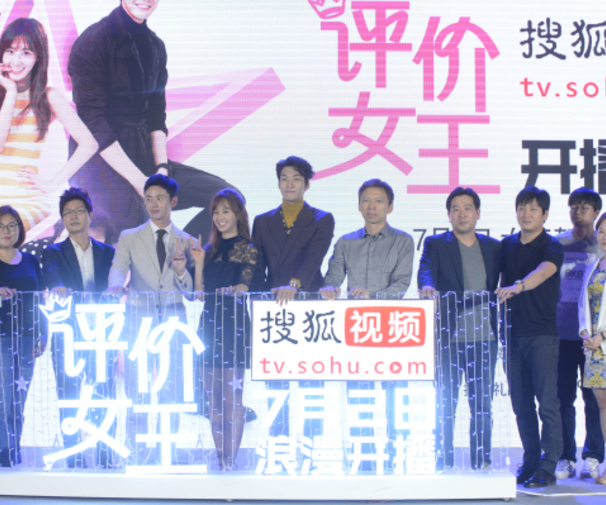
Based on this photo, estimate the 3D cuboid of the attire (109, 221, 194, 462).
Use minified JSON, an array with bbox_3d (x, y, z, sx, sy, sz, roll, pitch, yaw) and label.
[{"bbox_3d":[-0.883,0.551,8.600,0.489,1.474,0.380,0,0,-5],"label":"attire"}]

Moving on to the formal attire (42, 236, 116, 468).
[{"bbox_3d":[-1.308,0.597,8.600,0.431,1.381,0.370,0,0,-7],"label":"formal attire"}]

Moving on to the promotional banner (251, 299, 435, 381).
[{"bbox_3d":[0.226,0.489,8.250,1.023,0.453,0.030,0,0,0],"label":"promotional banner"}]

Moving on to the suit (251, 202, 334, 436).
[{"bbox_3d":[-0.061,0.489,8.600,0.478,1.561,0.380,0,0,7],"label":"suit"}]

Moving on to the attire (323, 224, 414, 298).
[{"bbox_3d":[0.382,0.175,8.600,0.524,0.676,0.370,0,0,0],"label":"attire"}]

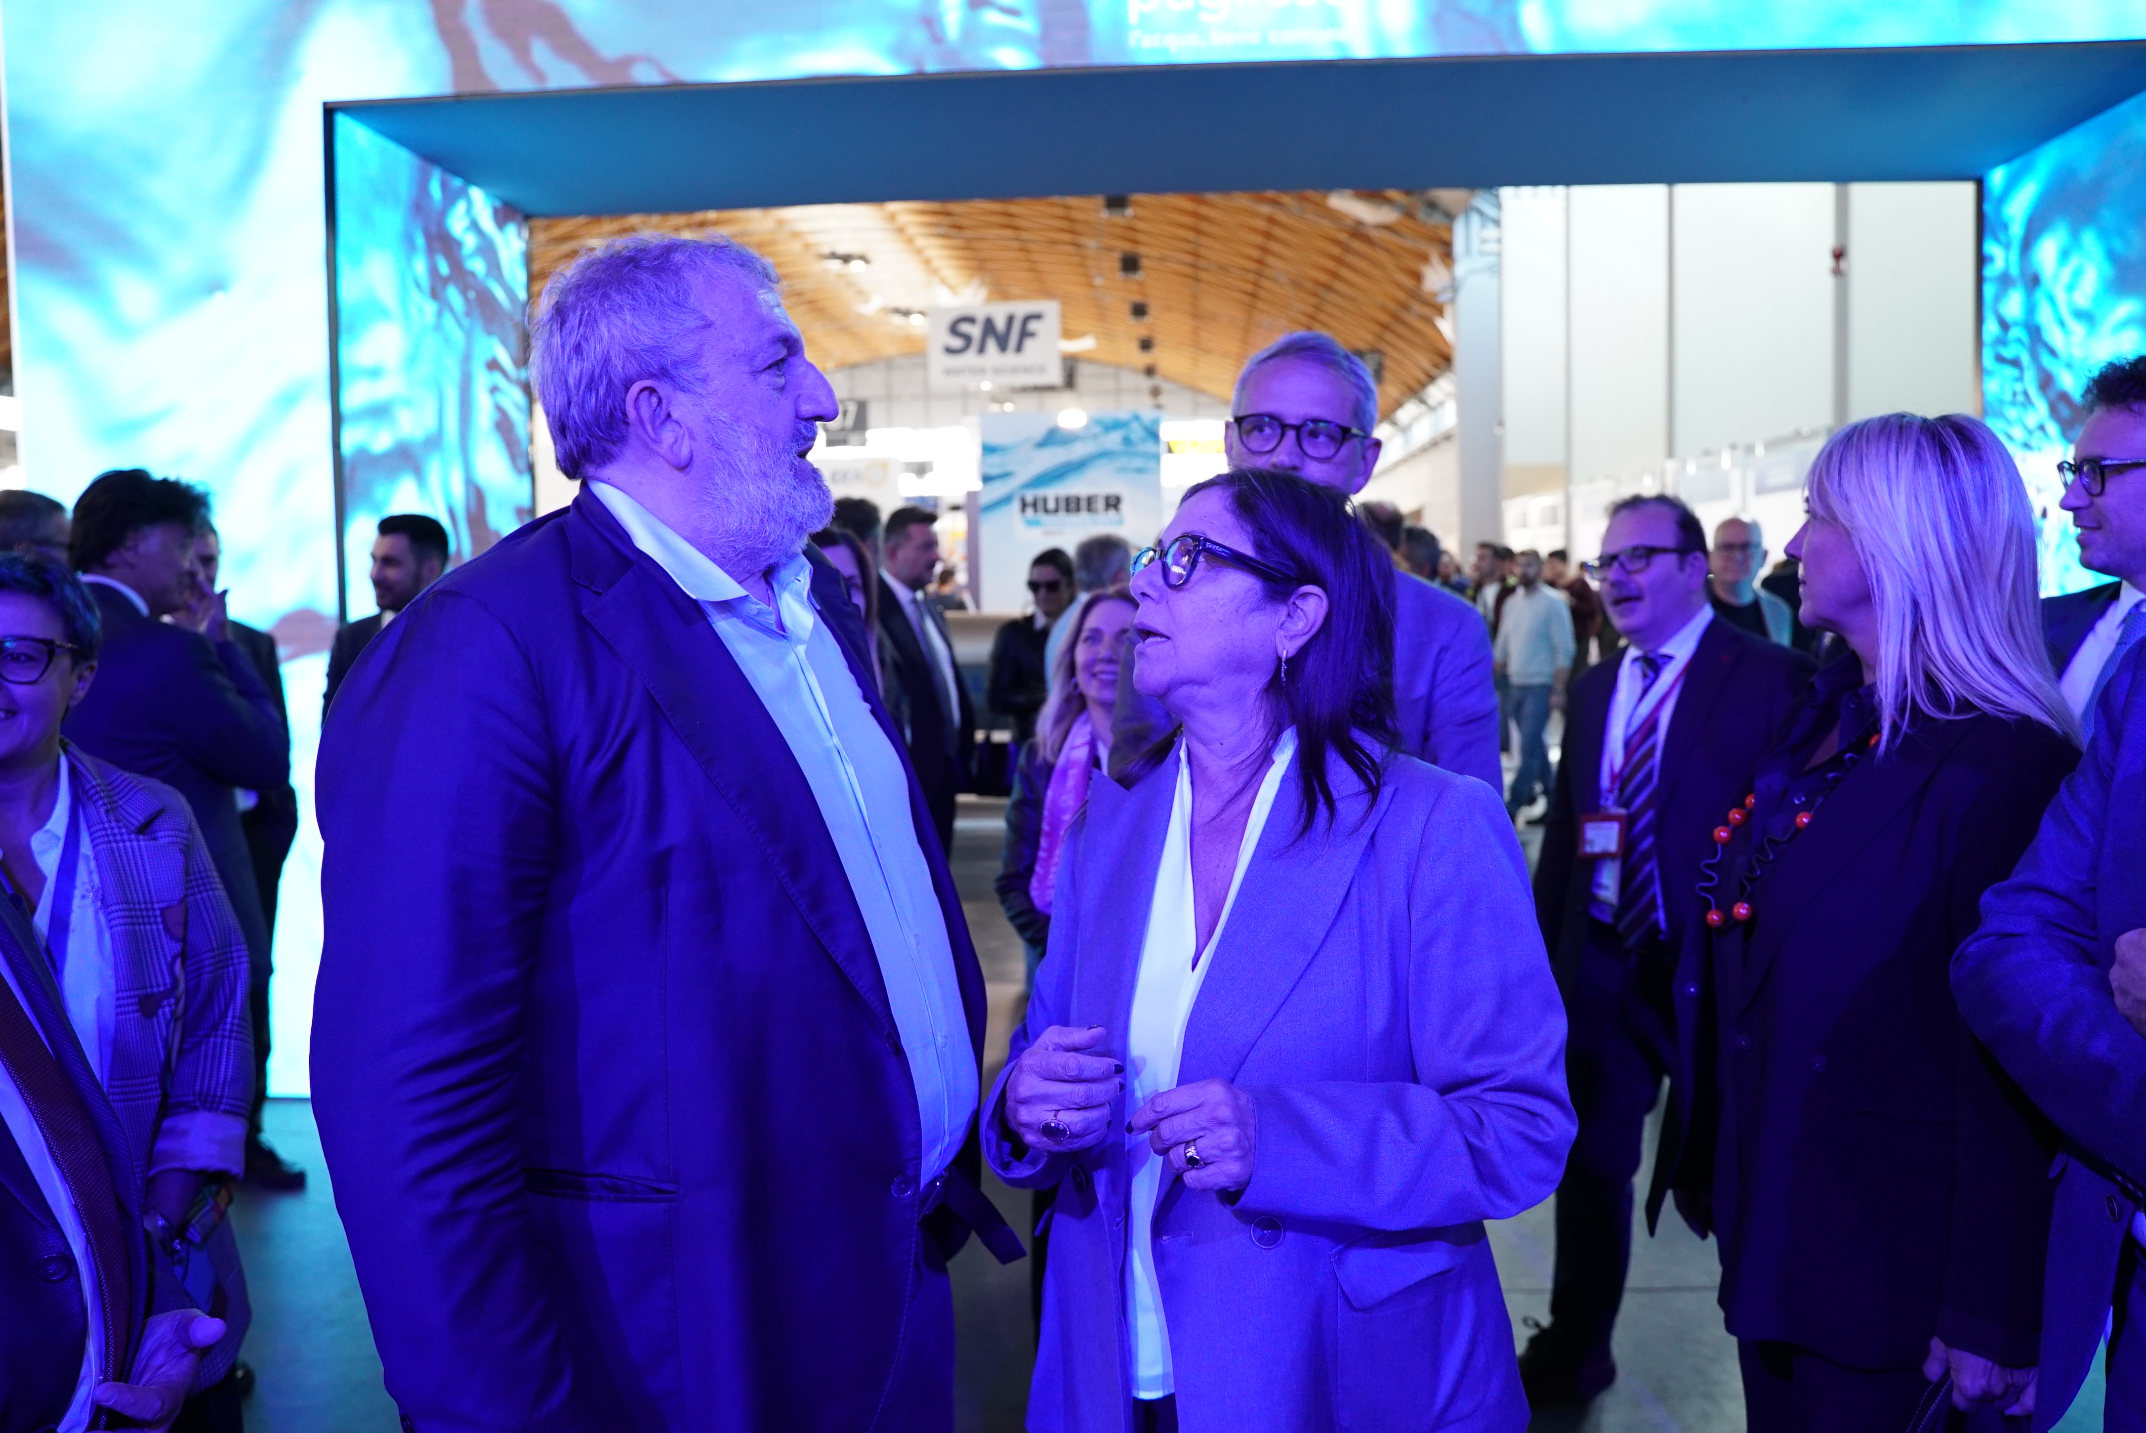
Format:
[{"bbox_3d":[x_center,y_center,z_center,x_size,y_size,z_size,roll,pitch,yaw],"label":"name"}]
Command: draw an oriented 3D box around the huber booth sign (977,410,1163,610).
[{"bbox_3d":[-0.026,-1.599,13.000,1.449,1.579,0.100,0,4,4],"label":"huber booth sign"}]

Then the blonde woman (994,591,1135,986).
[{"bbox_3d":[0.078,0.542,3.189,0.500,1.579,0.380,-3,5,-25],"label":"blonde woman"}]

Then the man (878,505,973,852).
[{"bbox_3d":[-0.479,0.245,5.419,0.400,1.850,0.540,3,5,38],"label":"man"}]

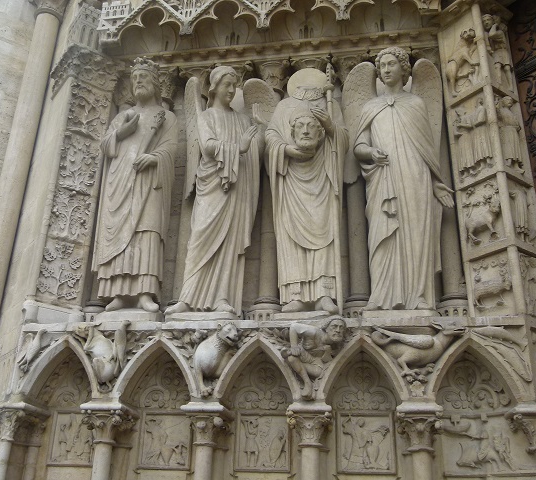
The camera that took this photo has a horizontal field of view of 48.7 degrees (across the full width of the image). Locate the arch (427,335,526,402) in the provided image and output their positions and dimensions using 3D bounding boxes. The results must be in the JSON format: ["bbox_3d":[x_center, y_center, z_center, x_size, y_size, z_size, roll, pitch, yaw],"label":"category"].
[{"bbox_3d":[1.363,0.864,3.925,0.637,0.439,0.250,-2,-23,9],"label":"arch"}]

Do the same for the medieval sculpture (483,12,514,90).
[{"bbox_3d":[1.943,-1.594,4.977,0.329,0.826,0.130,17,-27,-32],"label":"medieval sculpture"}]

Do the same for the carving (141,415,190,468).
[{"bbox_3d":[-0.736,1.445,4.252,0.373,0.368,0.080,-2,-23,9],"label":"carving"}]

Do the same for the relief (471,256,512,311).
[{"bbox_3d":[1.588,0.310,4.196,0.120,0.385,0.300,16,-27,-32],"label":"relief"}]

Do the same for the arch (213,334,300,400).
[{"bbox_3d":[-0.048,0.866,3.913,0.556,0.420,0.280,-2,-23,8],"label":"arch"}]

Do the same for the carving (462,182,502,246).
[{"bbox_3d":[1.460,-0.179,4.018,0.120,0.381,0.277,16,-27,-31],"label":"carving"}]

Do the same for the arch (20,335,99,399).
[{"bbox_3d":[-1.357,0.907,4.109,0.562,0.442,0.280,-2,-23,8],"label":"arch"}]

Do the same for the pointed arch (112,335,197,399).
[{"bbox_3d":[-0.803,0.926,4.274,0.622,0.451,0.250,-2,-23,9],"label":"pointed arch"}]

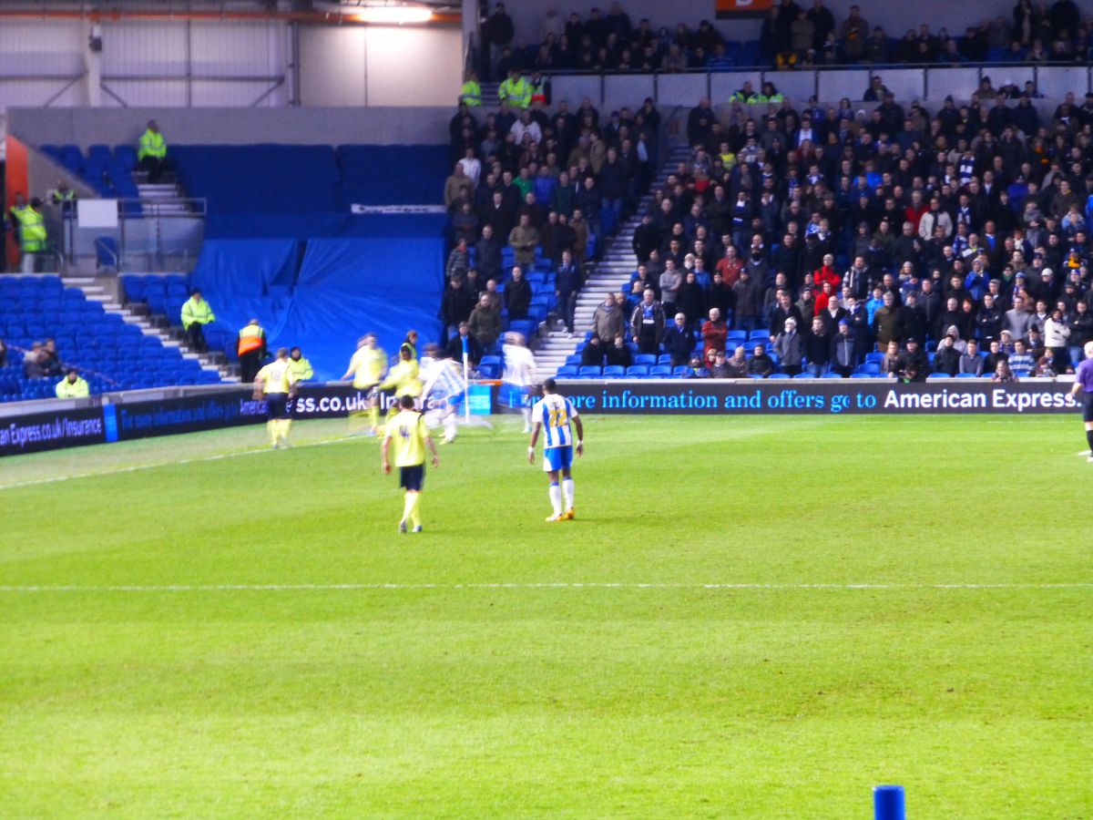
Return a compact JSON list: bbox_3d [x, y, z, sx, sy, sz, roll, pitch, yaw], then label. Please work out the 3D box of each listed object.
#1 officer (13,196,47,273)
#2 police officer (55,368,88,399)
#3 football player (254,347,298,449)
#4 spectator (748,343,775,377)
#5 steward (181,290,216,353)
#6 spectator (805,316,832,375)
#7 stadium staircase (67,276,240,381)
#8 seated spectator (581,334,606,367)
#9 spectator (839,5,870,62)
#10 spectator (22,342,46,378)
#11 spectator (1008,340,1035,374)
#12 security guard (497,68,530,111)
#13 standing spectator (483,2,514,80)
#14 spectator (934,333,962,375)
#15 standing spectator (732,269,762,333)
[{"bbox_3d":[-9.943,-3.264,140.827,0.480,1.720,0.560,1,2,21],"label":"officer"},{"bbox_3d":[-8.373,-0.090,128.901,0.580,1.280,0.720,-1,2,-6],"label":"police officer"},{"bbox_3d":[-4.532,-0.203,122.000,0.660,1.670,0.550,0,2,9],"label":"football player"},{"bbox_3d":[4.064,-0.626,140.151,0.520,1.240,0.750,0,2,14],"label":"spectator"},{"bbox_3d":[-6.556,-1.649,136.920,0.620,1.250,0.700,-1,2,-27],"label":"steward"},{"bbox_3d":[5.204,-0.940,140.028,0.540,1.740,0.380,0,2,14],"label":"spectator"},{"bbox_3d":[-7.900,-1.472,142.288,1.250,2.257,6.906,-2,2,-32],"label":"stadium staircase"},{"bbox_3d":[0.889,-0.855,141.814,0.500,1.220,0.780,0,2,9],"label":"seated spectator"},{"bbox_3d":[6.617,-7.803,157.000,0.570,1.750,0.420,0,2,12],"label":"spectator"},{"bbox_3d":[-9.290,-0.630,133.964,0.720,1.250,0.500,0,2,28],"label":"spectator"},{"bbox_3d":[9.000,-0.696,138.985,0.530,1.270,0.750,0,2,14],"label":"spectator"},{"bbox_3d":[-0.682,-6.444,156.529,0.660,1.770,0.420,-1,2,6],"label":"security guard"},{"bbox_3d":[-0.991,-7.996,159.029,0.580,1.760,0.420,-1,2,3],"label":"standing spectator"},{"bbox_3d":[7.666,-0.799,139.683,0.550,1.270,0.750,0,2,14],"label":"spectator"},{"bbox_3d":[3.914,-1.901,143.693,0.560,1.760,0.360,0,2,14],"label":"standing spectator"}]

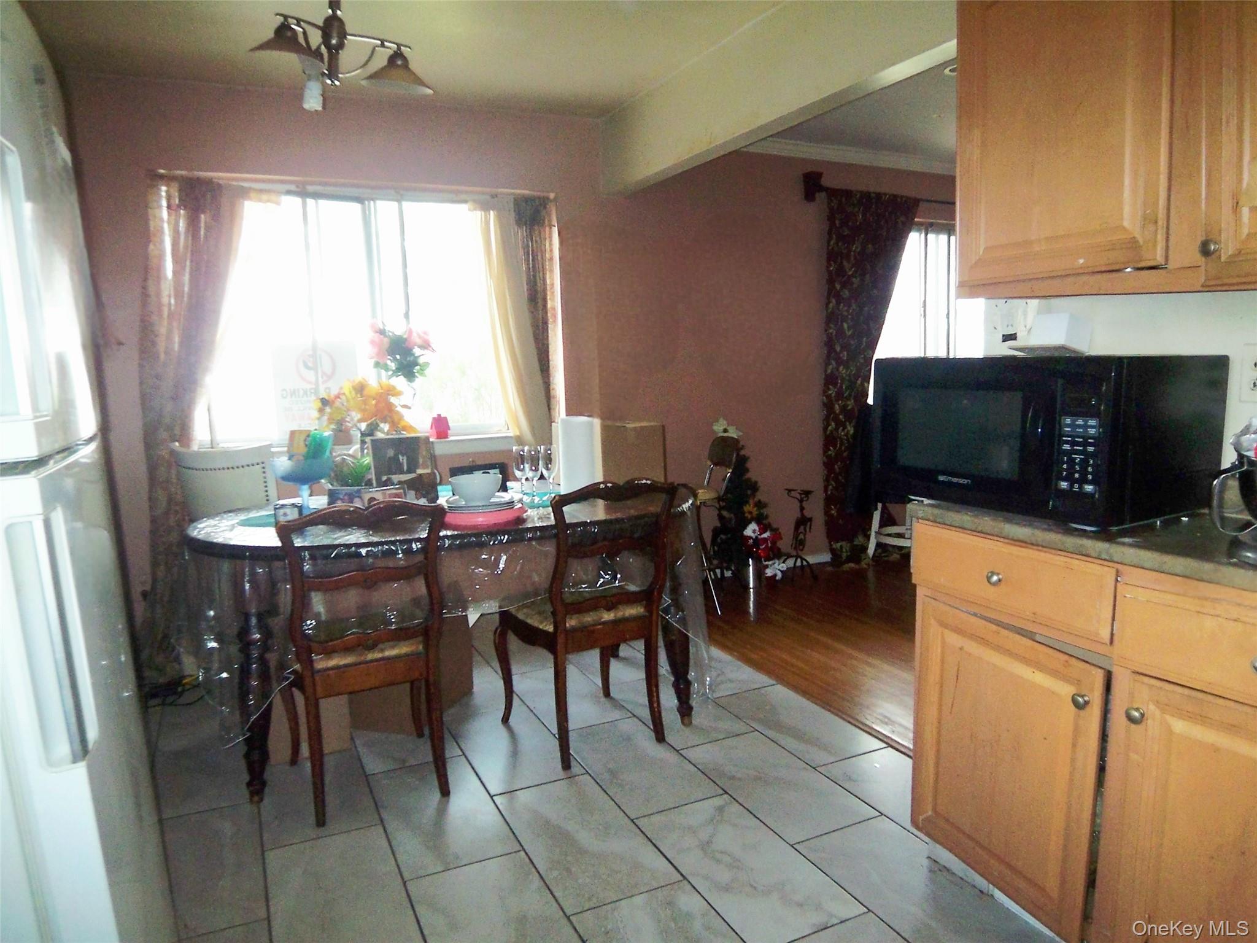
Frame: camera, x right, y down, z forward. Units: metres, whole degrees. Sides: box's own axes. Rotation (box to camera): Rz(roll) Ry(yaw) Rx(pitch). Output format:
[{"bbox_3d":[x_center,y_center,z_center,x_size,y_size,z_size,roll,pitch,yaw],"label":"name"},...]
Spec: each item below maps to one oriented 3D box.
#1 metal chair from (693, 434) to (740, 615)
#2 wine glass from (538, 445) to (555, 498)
[{"bbox_3d":[0.230,0.257,4.171,0.500,0.880,0.430,-4,8,-17],"label":"metal chair"},{"bbox_3d":[-0.283,0.000,2.994,0.060,0.188,0.060,-5,8,-25],"label":"wine glass"}]

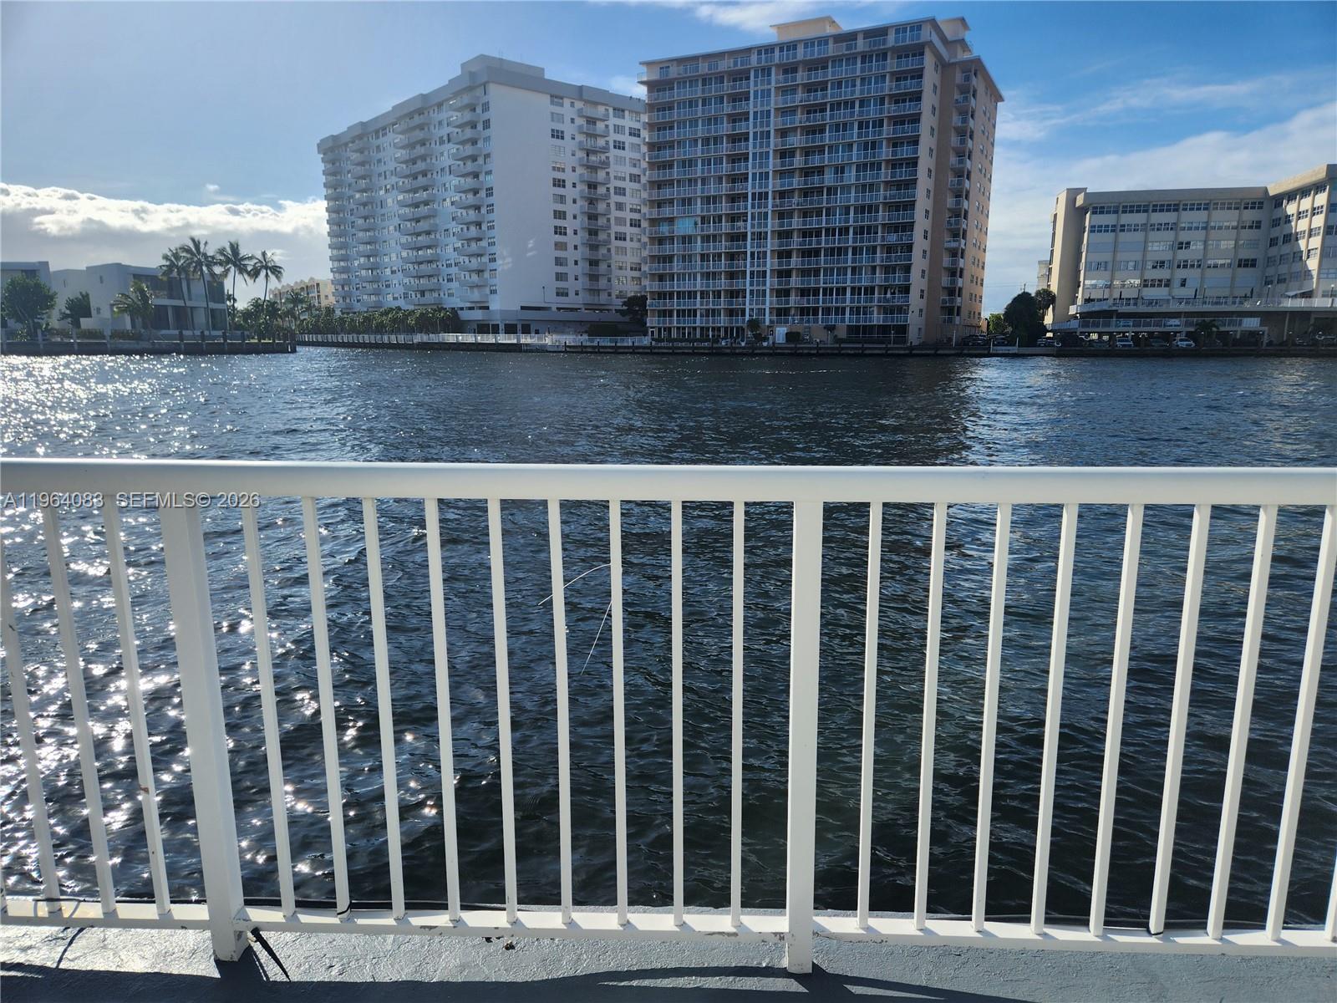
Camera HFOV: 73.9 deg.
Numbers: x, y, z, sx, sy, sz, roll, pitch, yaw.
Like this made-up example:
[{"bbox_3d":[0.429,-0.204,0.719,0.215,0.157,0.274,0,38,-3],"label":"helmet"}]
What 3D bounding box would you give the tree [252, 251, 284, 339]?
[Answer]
[{"bbox_3d":[-55.550,-28.700,123.830,4.770,11.920,4.770,0,11,0],"label":"tree"}]

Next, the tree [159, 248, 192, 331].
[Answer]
[{"bbox_3d":[-66.540,-28.530,120.810,4.800,11.690,4.800,0,11,0],"label":"tree"}]

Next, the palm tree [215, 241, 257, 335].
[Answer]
[{"bbox_3d":[-58.890,-29.060,121.720,5.680,12.820,5.680,0,11,0],"label":"palm tree"}]

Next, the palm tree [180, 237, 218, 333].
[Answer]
[{"bbox_3d":[-63.240,-29.060,120.710,5.210,13.050,5.210,0,11,0],"label":"palm tree"}]

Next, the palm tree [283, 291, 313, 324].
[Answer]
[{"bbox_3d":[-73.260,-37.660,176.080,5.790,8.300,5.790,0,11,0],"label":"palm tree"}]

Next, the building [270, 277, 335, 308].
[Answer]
[{"bbox_3d":[-101.540,-57.560,266.860,18.000,15.370,62.000,-7,13,-32],"label":"building"}]

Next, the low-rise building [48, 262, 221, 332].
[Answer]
[{"bbox_3d":[-76.380,-28.940,128.800,15.000,9.080,17.500,4,12,22],"label":"low-rise building"}]

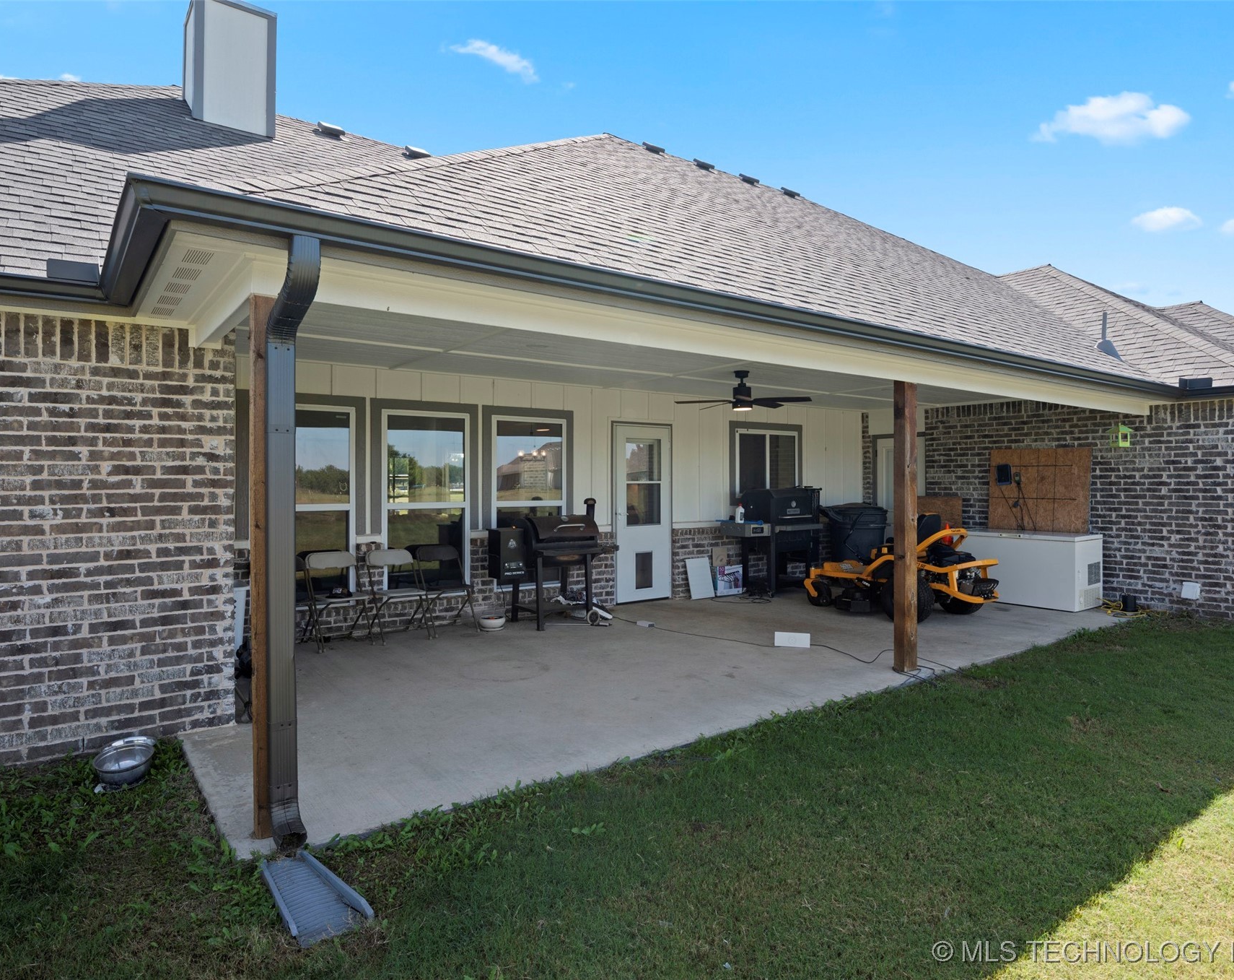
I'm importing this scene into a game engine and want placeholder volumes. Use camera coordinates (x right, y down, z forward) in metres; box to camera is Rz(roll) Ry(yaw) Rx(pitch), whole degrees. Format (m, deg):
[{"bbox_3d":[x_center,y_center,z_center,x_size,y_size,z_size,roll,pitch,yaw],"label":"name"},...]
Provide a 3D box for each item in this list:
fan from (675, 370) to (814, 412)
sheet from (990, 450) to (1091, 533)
[{"bbox_3d":[1.242,-0.985,7.313,1.340,0.400,1.340,0,1,-35],"label":"fan"},{"bbox_3d":[5.485,0.064,9.605,0.015,1.200,1.240,0,1,-35],"label":"sheet"}]

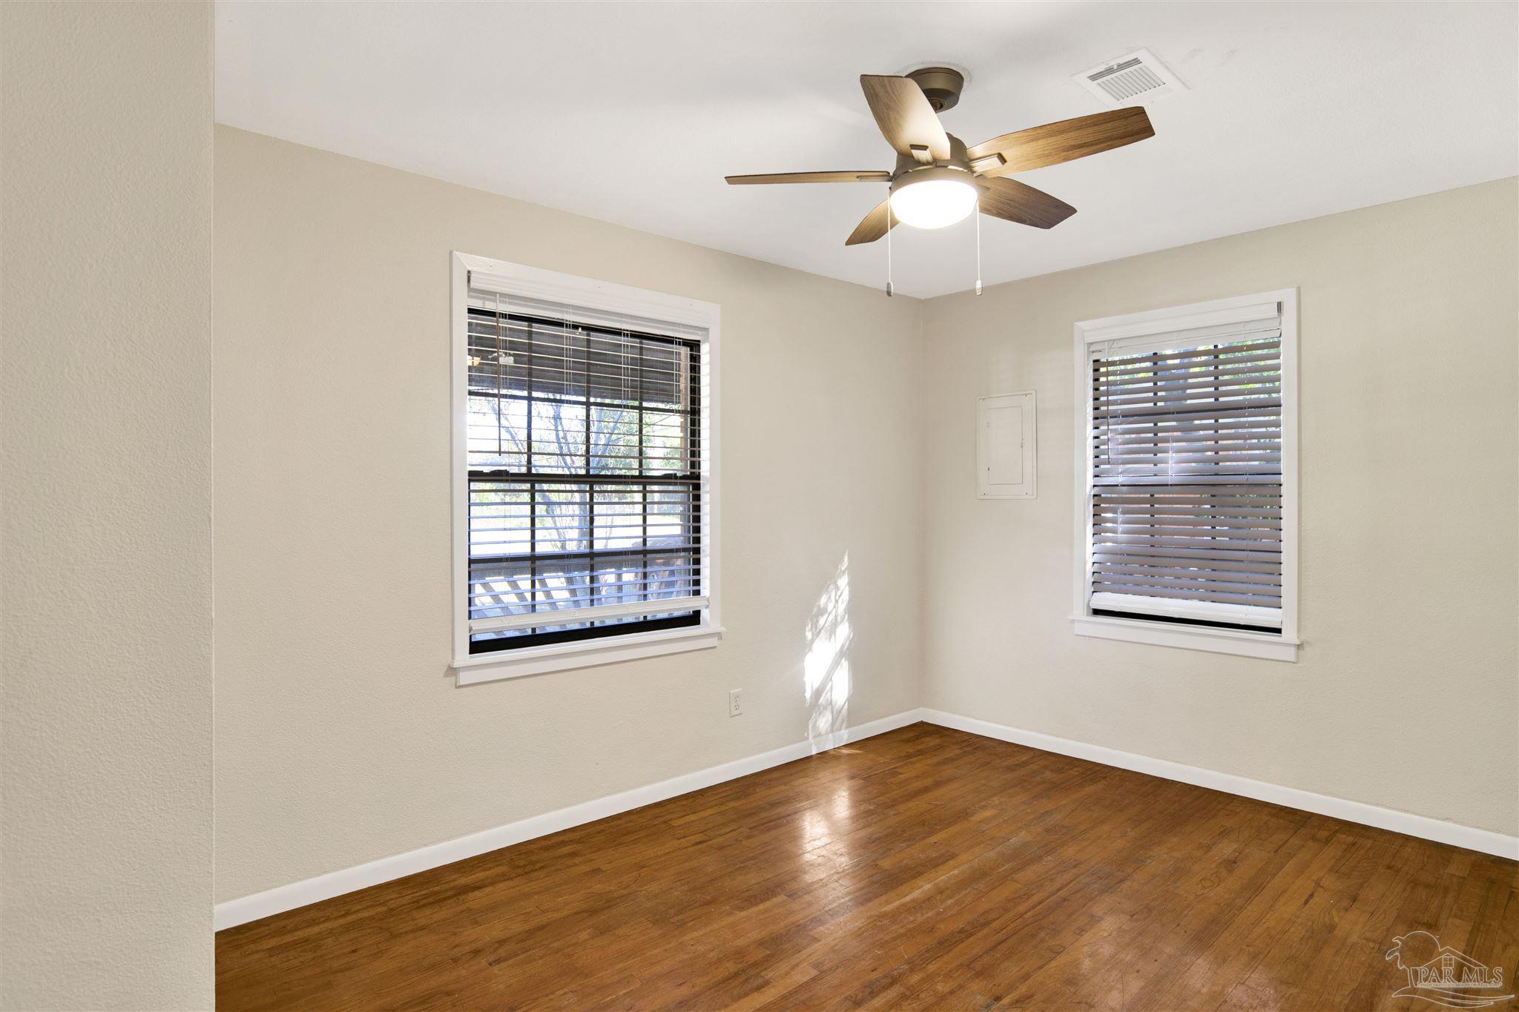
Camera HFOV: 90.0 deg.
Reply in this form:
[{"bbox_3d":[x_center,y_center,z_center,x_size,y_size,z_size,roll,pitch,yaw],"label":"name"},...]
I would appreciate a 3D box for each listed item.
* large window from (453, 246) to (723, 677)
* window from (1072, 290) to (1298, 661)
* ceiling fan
[{"bbox_3d":[-0.654,-0.135,3.127,1.201,1.559,0.131,-1,1,-39],"label":"large window"},{"bbox_3d":[1.924,-0.133,3.487,0.930,1.552,0.131,1,1,44],"label":"window"},{"bbox_3d":[0.455,-0.968,2.079,1.085,0.402,1.075,0,1,0],"label":"ceiling fan"}]

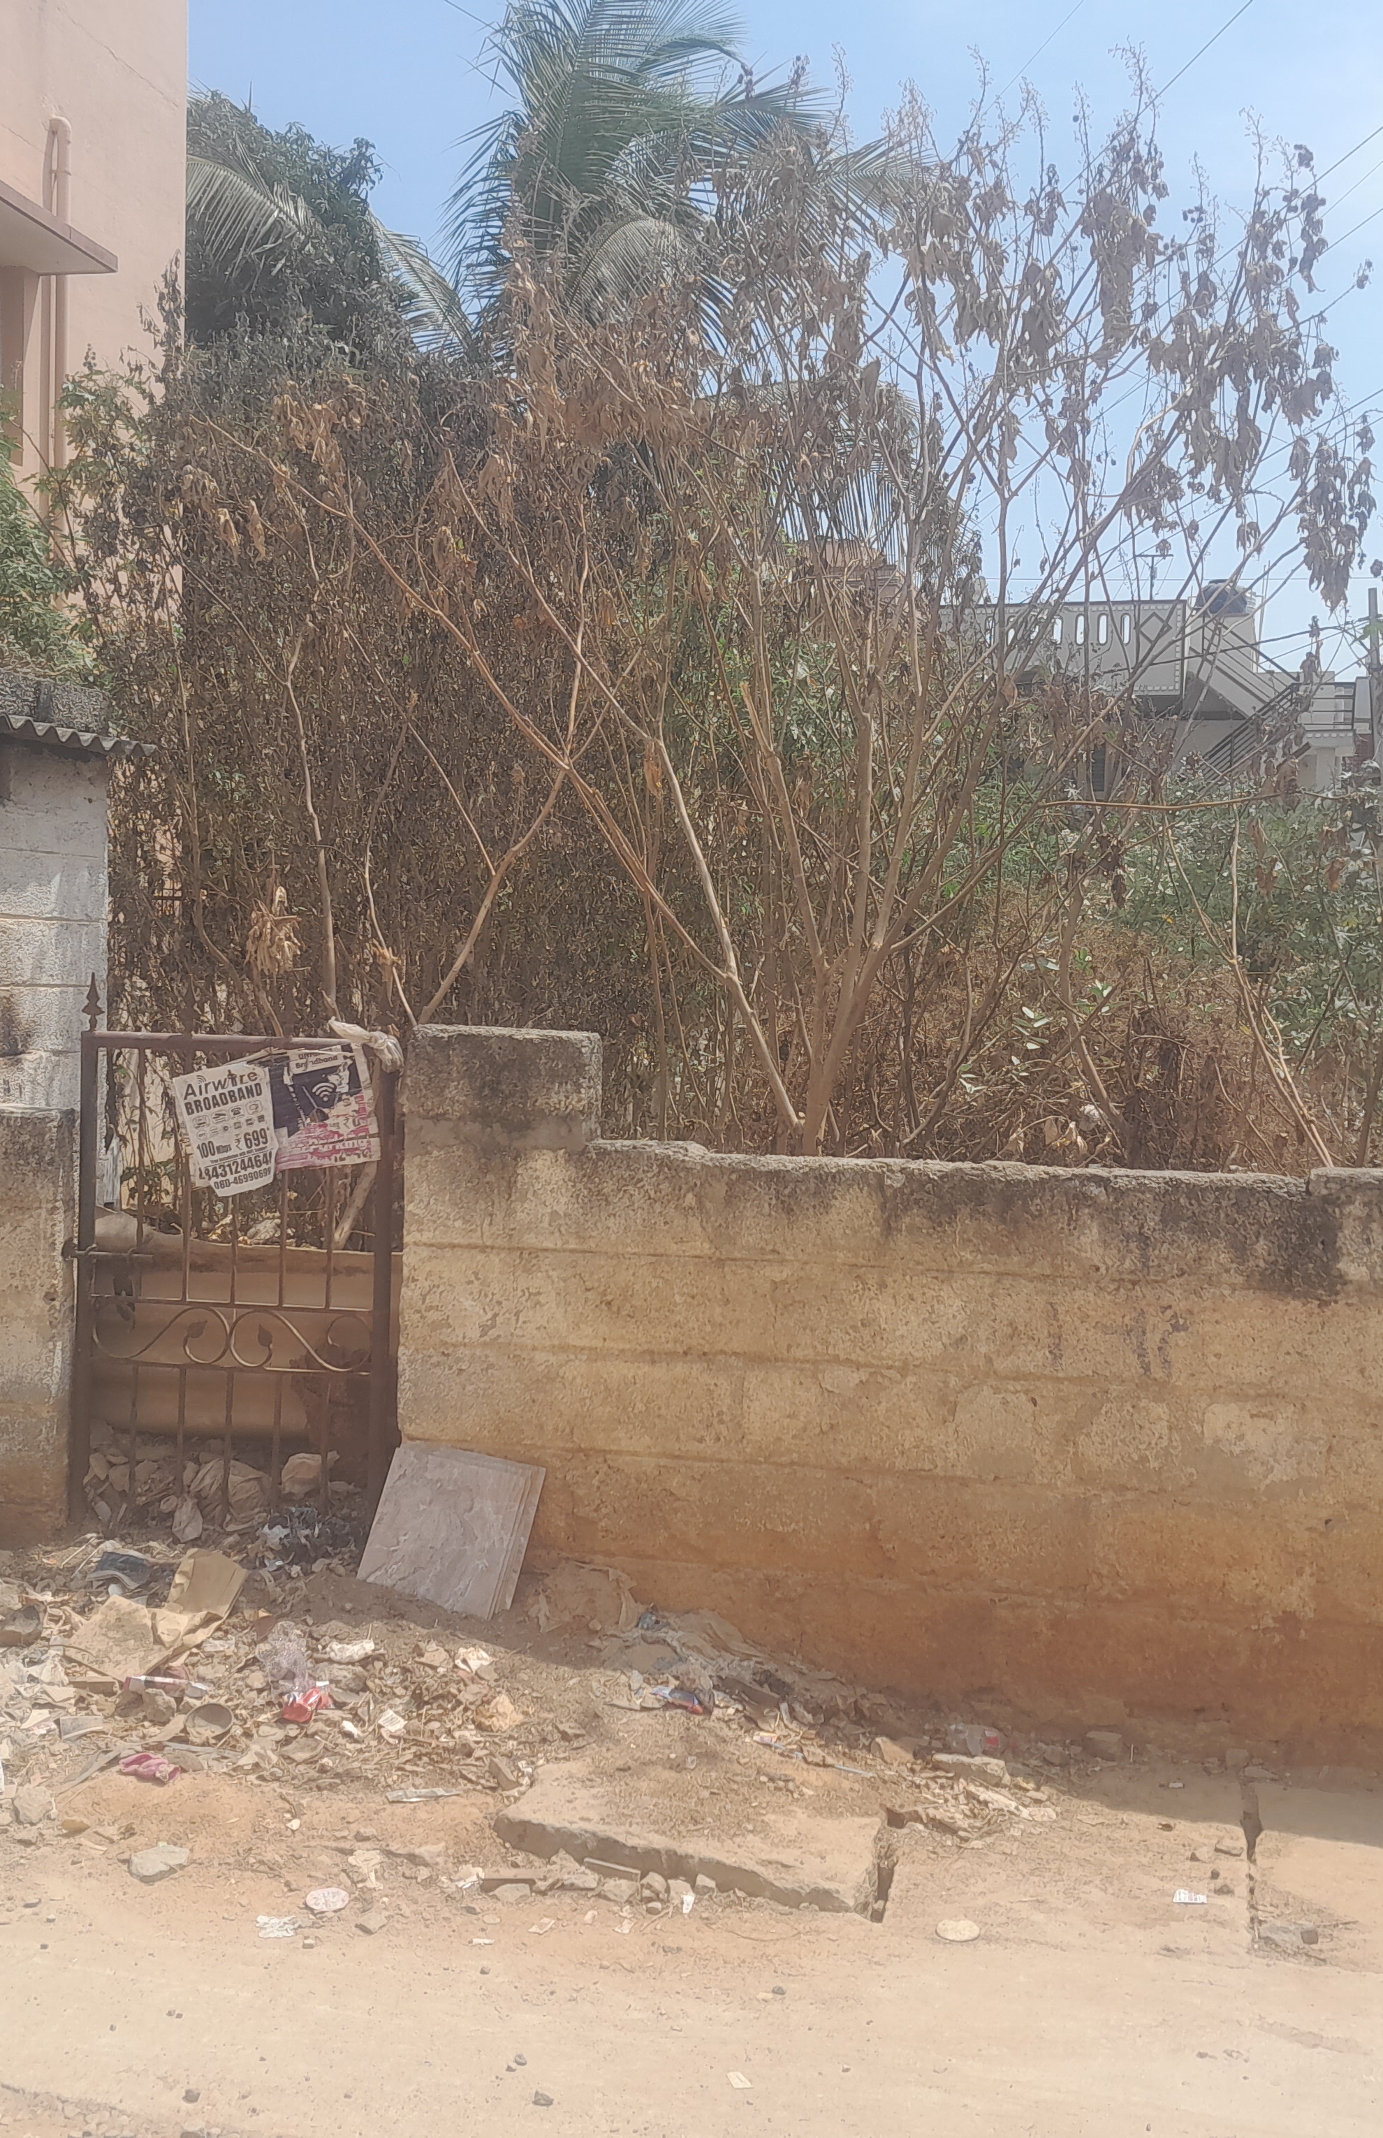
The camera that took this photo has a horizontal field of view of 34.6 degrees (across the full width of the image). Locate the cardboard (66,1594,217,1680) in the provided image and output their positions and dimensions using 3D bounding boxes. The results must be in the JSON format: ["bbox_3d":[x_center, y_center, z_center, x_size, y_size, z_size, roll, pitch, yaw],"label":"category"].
[{"bbox_3d":[-1.135,1.152,4.502,0.268,0.060,0.227,7,20,32],"label":"cardboard"}]

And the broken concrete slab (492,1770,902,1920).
[{"bbox_3d":[0.016,1.359,3.927,0.632,0.075,0.450,10,3,12],"label":"broken concrete slab"}]

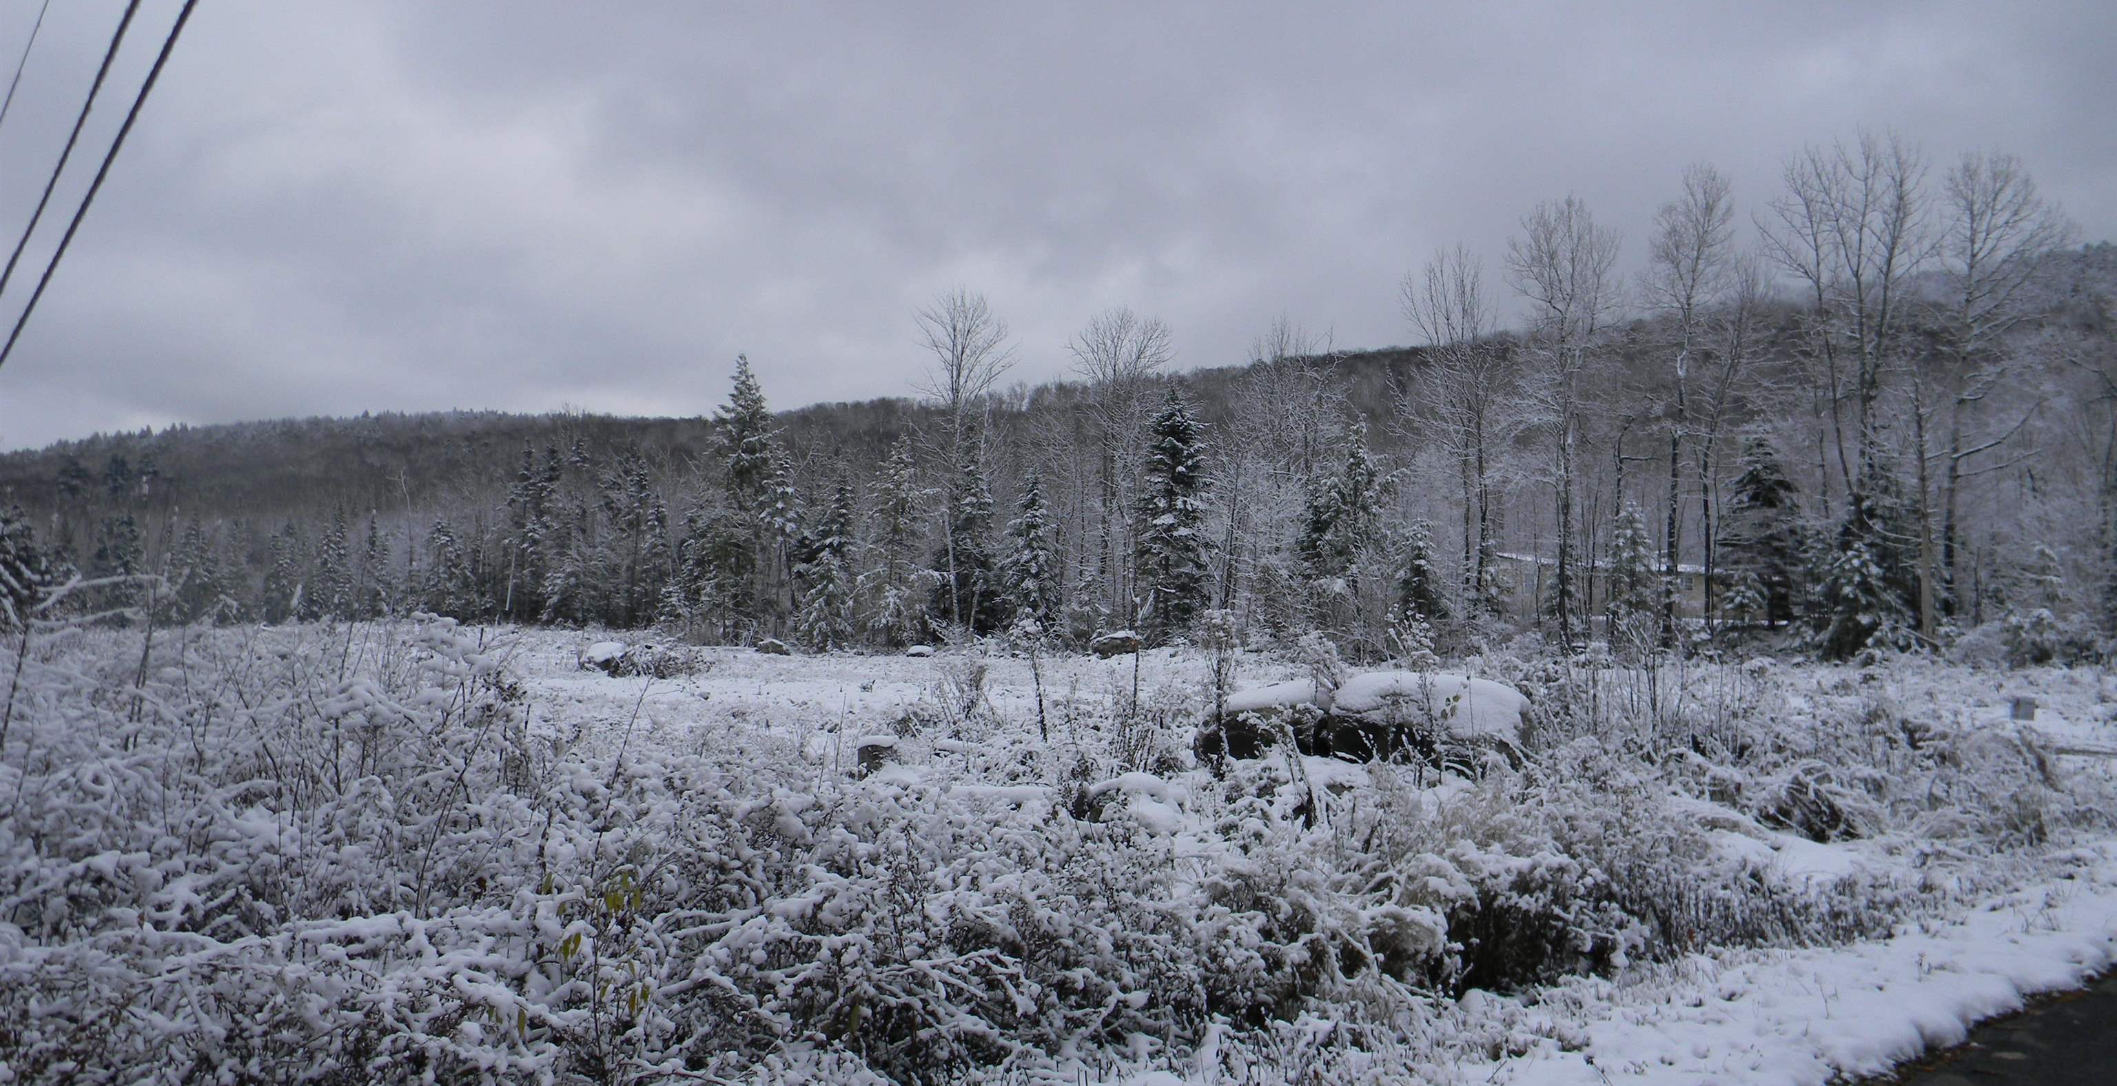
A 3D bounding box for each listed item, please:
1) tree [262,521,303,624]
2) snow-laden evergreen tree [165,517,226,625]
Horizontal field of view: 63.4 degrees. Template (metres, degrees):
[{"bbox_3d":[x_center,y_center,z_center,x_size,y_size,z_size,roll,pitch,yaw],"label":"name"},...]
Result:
[{"bbox_3d":[-37.636,1.483,83.000,1.950,5.100,1.950,1,-2,-24],"label":"tree"},{"bbox_3d":[-41.341,1.426,82.000,2.800,5.400,2.800,1,-2,-27],"label":"snow-laden evergreen tree"}]

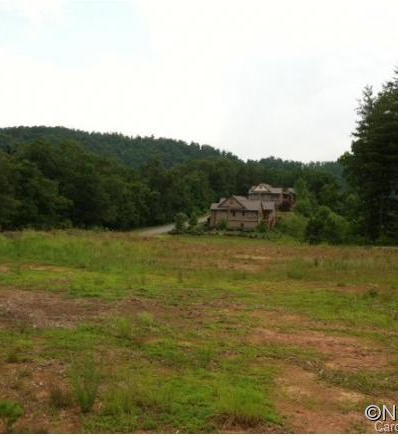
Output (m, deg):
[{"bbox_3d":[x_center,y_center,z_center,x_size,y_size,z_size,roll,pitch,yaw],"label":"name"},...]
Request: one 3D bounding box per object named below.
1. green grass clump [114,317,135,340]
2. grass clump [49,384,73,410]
[{"bbox_3d":[-0.990,1.469,7.800,0.290,0.280,0.280,0,0,0],"label":"green grass clump"},{"bbox_3d":[-1.148,1.499,4.900,0.200,0.190,0.200,0,0,0],"label":"grass clump"}]

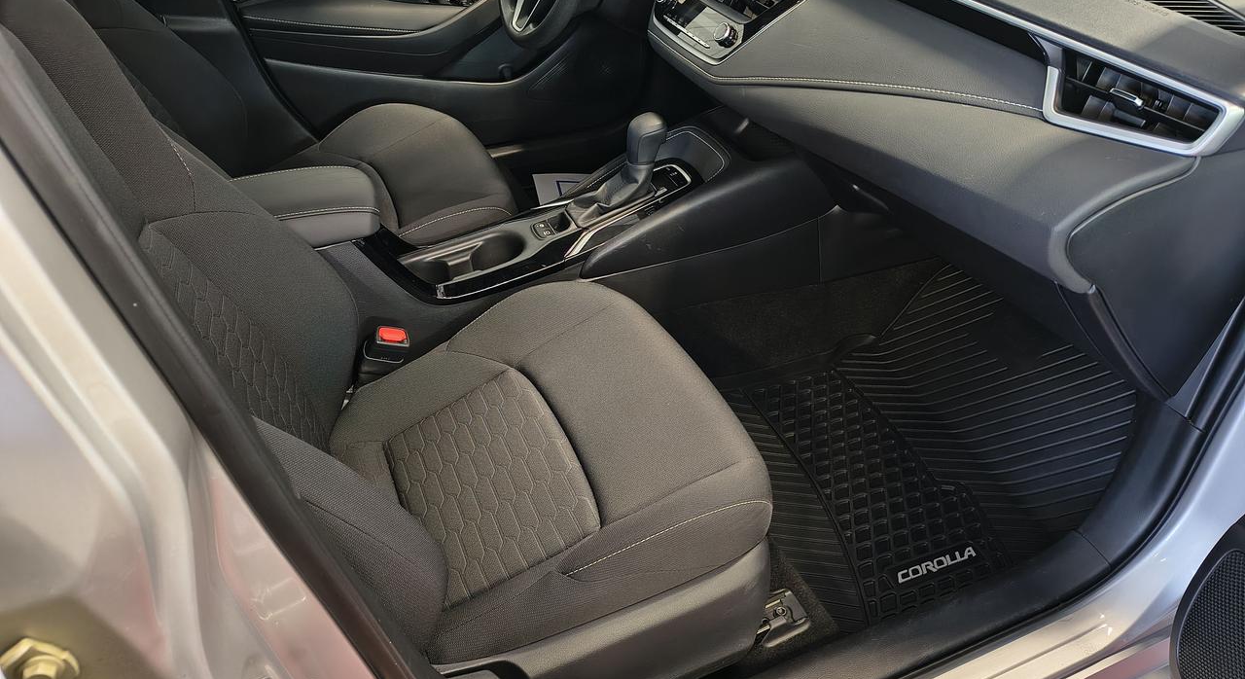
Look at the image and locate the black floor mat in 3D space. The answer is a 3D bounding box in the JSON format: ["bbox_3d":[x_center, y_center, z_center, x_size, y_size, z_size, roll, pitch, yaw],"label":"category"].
[{"bbox_3d":[0.479,0.141,1.416,0.600,0.160,0.500,-14,41,-20],"label":"black floor mat"}]

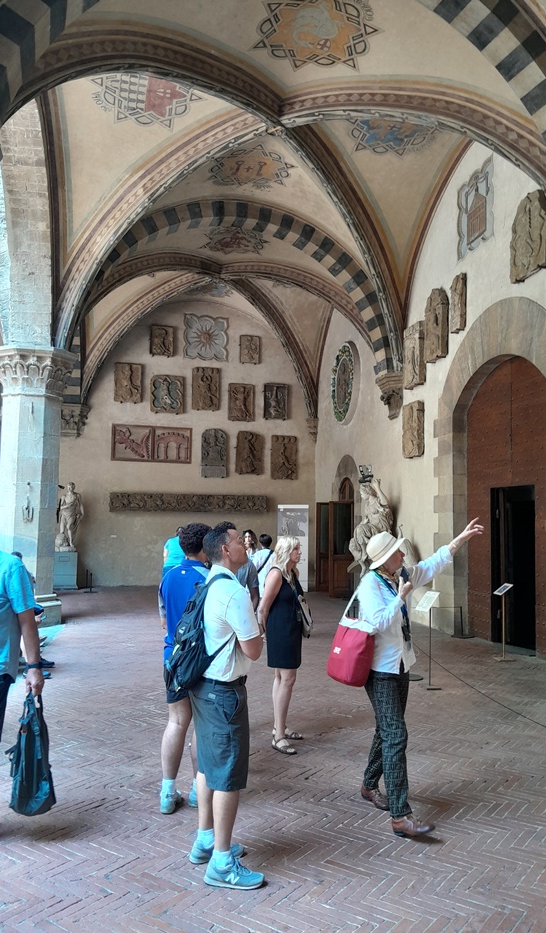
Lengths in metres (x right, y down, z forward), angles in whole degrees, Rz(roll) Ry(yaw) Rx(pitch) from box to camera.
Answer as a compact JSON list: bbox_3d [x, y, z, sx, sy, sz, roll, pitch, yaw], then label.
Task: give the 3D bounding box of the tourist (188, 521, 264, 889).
[{"bbox_3d":[-0.220,1.148,3.532,0.400,1.745,0.500,1,-4,-3],"label":"tourist"}]

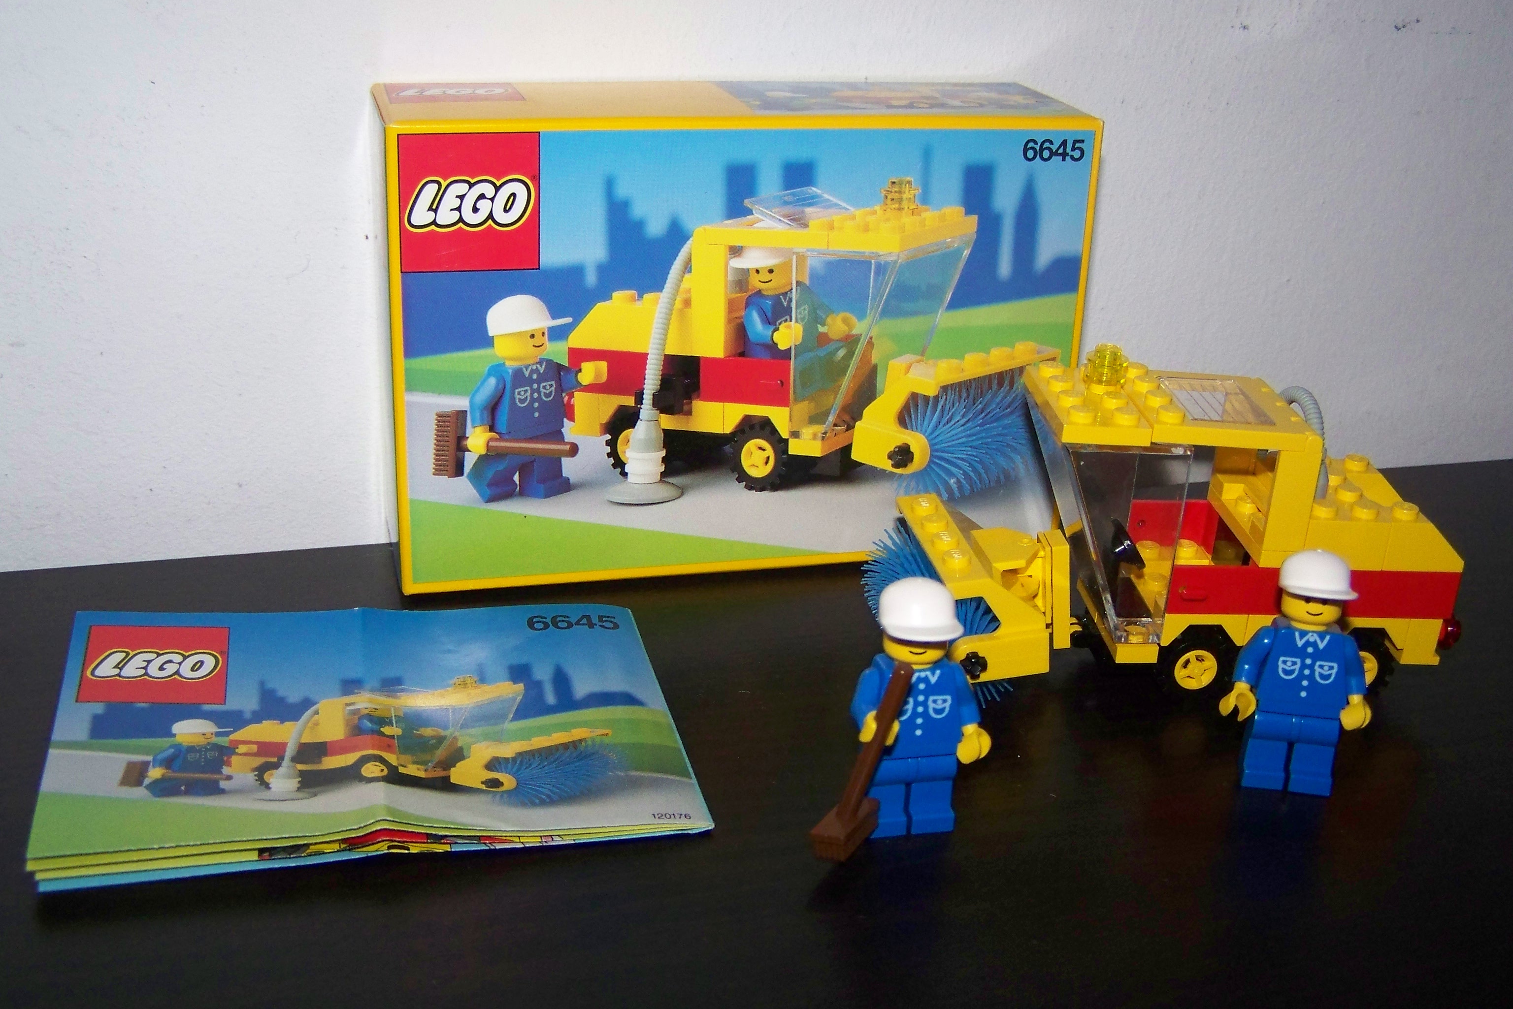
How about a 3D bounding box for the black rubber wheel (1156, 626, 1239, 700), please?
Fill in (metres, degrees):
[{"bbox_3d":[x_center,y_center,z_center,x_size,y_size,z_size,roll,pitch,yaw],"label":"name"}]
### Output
[{"bbox_3d":[0.081,0.029,0.308,0.015,0.015,0.006,2,23,-3],"label":"black rubber wheel"}]

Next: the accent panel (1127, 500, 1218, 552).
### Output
[{"bbox_3d":[0.081,0.004,0.325,0.017,0.010,0.005,2,23,-3],"label":"accent panel"}]

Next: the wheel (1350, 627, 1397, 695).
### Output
[{"bbox_3d":[0.113,0.030,0.315,0.015,0.015,0.006,2,23,-3],"label":"wheel"}]

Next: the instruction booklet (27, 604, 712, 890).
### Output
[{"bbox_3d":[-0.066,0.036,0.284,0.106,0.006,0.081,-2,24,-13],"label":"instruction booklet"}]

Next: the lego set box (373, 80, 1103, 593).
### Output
[{"bbox_3d":[-0.006,-0.038,0.348,0.143,0.095,0.041,-4,24,-17],"label":"lego set box"}]

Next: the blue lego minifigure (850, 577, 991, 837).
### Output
[{"bbox_3d":[0.025,0.032,0.256,0.024,0.042,0.014,-2,24,-13],"label":"blue lego minifigure"}]

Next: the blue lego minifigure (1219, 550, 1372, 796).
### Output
[{"bbox_3d":[0.091,0.029,0.279,0.025,0.042,0.014,7,24,8],"label":"blue lego minifigure"}]

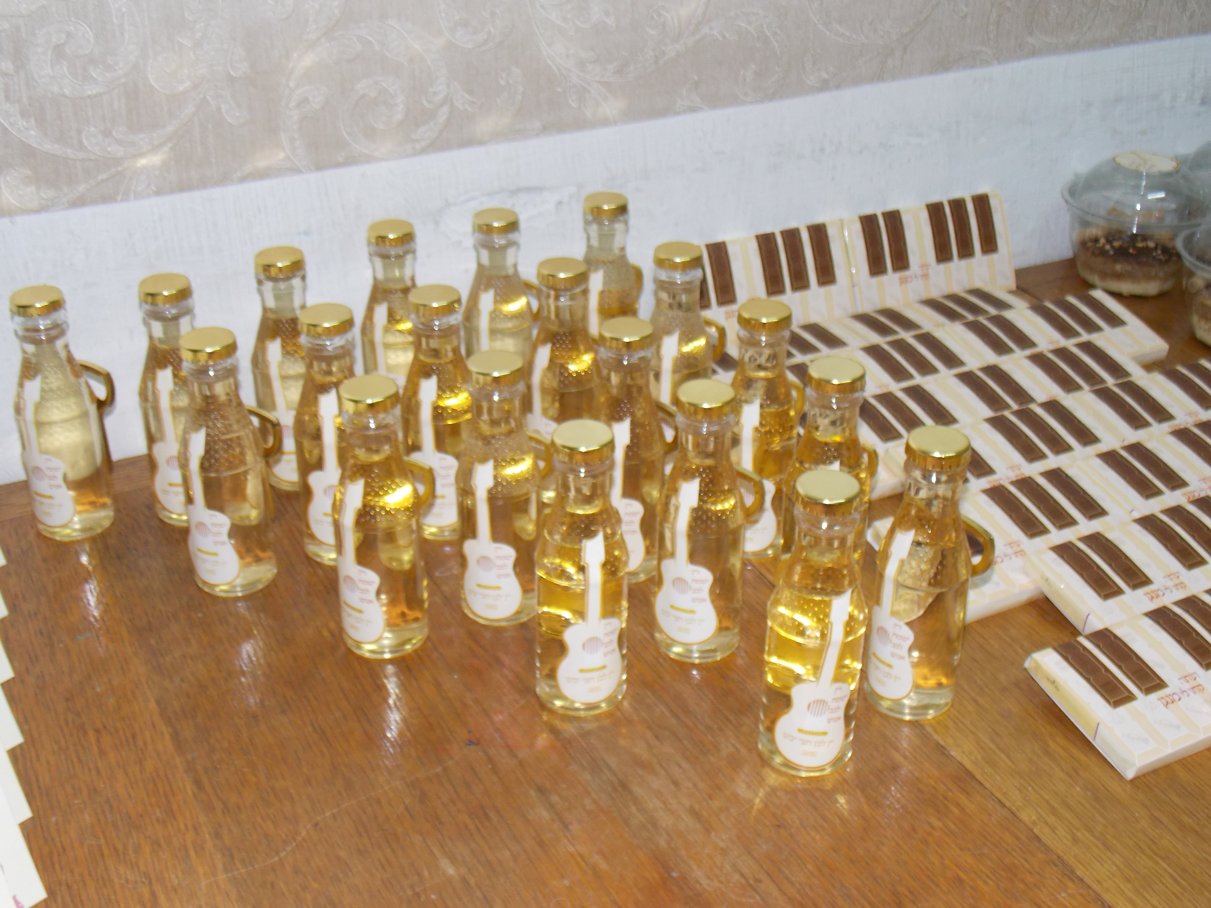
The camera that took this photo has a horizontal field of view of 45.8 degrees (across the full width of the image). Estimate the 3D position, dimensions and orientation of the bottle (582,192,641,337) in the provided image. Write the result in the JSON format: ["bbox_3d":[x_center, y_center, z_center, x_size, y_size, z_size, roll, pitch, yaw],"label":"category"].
[{"bbox_3d":[0.003,-0.101,0.942,0.044,0.141,0.059,14,32,22],"label":"bottle"}]

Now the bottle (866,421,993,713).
[{"bbox_3d":[0.152,0.053,0.668,0.059,0.141,0.044,-19,35,-31],"label":"bottle"}]

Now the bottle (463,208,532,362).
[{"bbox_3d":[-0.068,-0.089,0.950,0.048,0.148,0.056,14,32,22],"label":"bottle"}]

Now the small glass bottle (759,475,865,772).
[{"bbox_3d":[0.092,0.071,0.635,0.044,0.141,0.059,-1,29,-3],"label":"small glass bottle"}]

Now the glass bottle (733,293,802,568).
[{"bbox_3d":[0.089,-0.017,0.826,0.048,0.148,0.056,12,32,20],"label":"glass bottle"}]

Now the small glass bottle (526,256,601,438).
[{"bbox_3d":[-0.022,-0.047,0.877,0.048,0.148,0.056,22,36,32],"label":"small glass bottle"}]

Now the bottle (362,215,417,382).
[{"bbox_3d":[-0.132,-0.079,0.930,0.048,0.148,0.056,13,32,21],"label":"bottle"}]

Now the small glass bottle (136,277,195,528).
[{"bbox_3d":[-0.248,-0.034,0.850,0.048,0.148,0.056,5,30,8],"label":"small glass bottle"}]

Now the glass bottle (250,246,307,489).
[{"bbox_3d":[-0.184,-0.054,0.852,0.044,0.141,0.059,5,29,7],"label":"glass bottle"}]

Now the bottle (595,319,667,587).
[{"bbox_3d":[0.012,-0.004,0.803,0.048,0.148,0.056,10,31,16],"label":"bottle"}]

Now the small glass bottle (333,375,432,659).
[{"bbox_3d":[-0.107,0.028,0.707,0.044,0.141,0.059,19,34,30],"label":"small glass bottle"}]

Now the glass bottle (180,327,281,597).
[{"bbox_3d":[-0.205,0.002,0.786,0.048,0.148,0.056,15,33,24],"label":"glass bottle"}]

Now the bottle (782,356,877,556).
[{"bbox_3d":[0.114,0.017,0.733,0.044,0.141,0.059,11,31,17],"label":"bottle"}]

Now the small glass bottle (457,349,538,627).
[{"bbox_3d":[-0.052,0.014,0.734,0.044,0.141,0.059,10,30,17],"label":"small glass bottle"}]

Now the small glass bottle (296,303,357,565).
[{"bbox_3d":[-0.144,-0.014,0.781,0.044,0.141,0.059,6,29,9],"label":"small glass bottle"}]

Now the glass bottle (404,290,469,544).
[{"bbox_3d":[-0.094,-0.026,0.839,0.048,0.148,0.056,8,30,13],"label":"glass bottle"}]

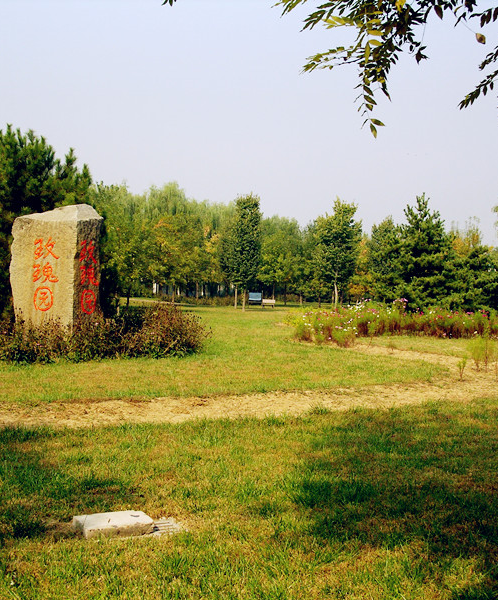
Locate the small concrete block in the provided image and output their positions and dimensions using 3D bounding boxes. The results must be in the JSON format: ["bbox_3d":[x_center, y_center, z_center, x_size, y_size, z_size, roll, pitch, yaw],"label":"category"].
[{"bbox_3d":[-0.893,1.488,5.810,0.460,0.075,0.325,0,1,-21],"label":"small concrete block"}]

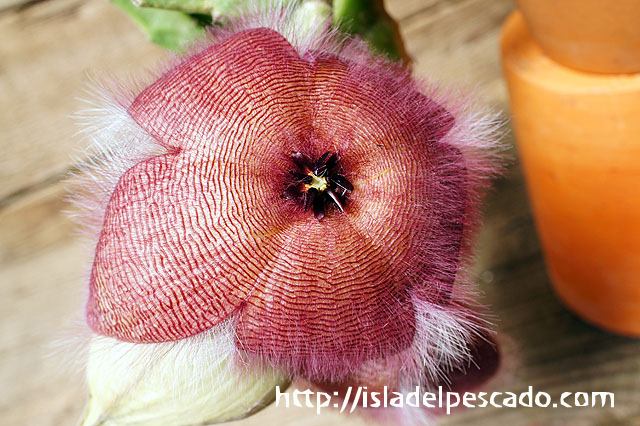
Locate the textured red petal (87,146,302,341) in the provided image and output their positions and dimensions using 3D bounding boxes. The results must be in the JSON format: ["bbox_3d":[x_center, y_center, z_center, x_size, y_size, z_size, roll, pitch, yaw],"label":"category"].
[{"bbox_3d":[-0.038,0.009,0.247,0.066,0.055,0.022,-33,7,12],"label":"textured red petal"}]

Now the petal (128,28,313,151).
[{"bbox_3d":[-0.028,-0.036,0.246,0.046,0.020,0.050,43,83,12],"label":"petal"}]

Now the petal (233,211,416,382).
[{"bbox_3d":[0.002,0.026,0.243,0.053,0.051,0.020,-5,24,-10],"label":"petal"}]

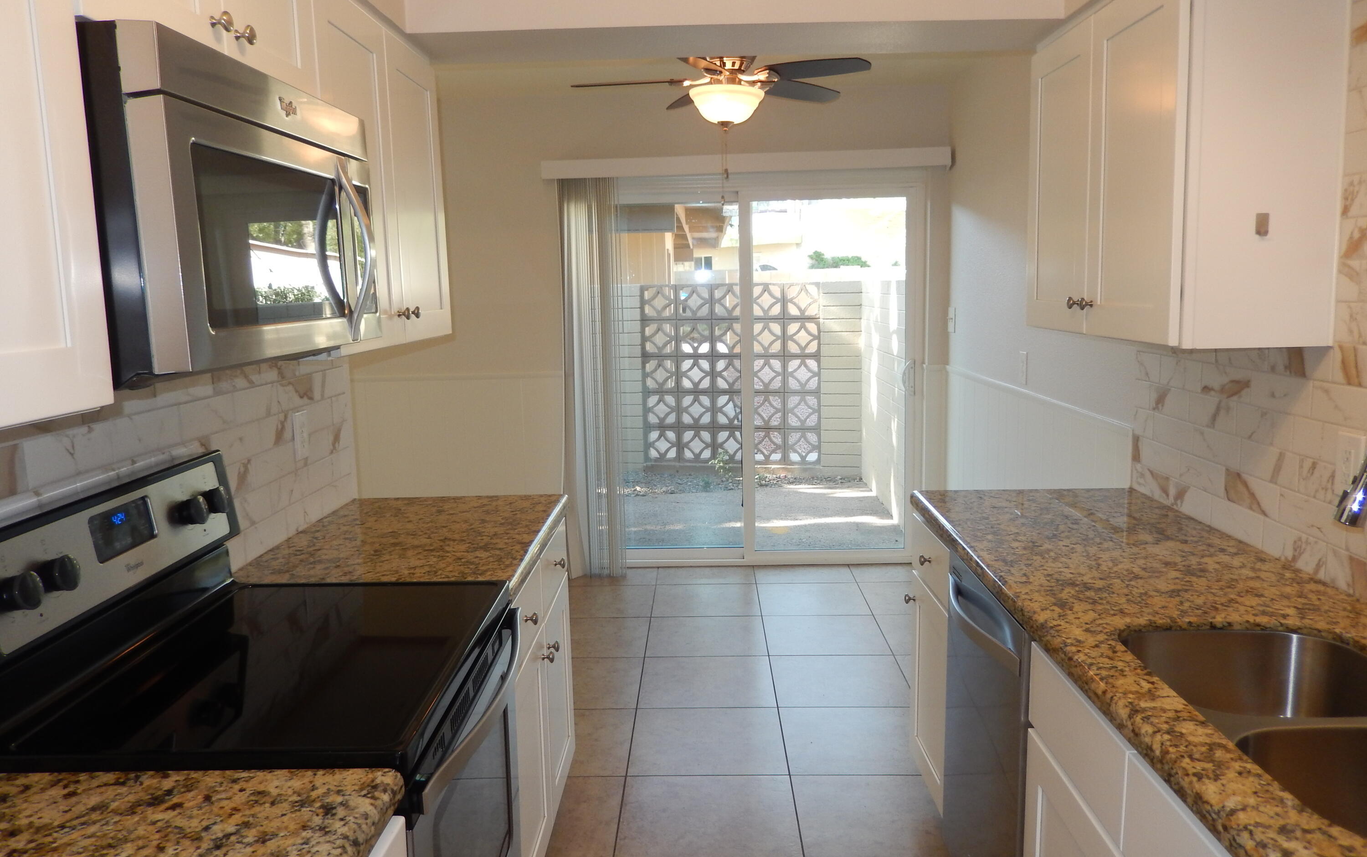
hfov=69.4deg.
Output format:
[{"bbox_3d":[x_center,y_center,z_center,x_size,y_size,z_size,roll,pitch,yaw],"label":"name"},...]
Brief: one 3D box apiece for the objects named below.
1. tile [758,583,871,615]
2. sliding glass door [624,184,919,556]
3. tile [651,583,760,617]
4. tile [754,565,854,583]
[{"bbox_3d":[0.627,0.835,4.822,0.513,0.012,0.501,-1,8,1],"label":"tile"},{"bbox_3d":[0.319,-0.270,5.217,1.865,2.030,0.100,-1,8,1],"label":"sliding glass door"},{"bbox_3d":[0.115,0.830,4.756,0.503,0.010,0.495,-1,8,1],"label":"tile"},{"bbox_3d":[0.627,0.765,5.143,0.503,0.010,0.312,-1,8,1],"label":"tile"}]

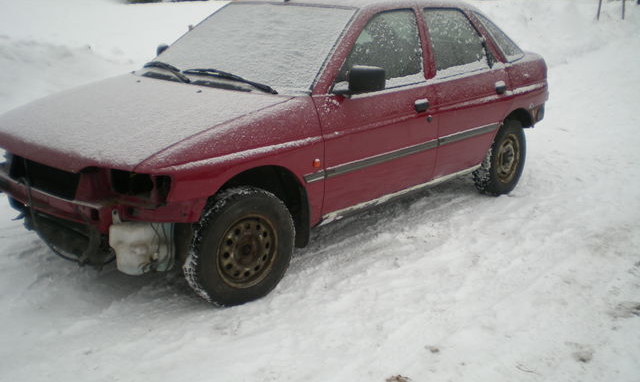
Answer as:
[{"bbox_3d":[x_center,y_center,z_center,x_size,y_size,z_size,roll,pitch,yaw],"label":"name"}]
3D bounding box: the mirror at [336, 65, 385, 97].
[{"bbox_3d":[0.201,-0.546,3.511,0.220,0.135,0.160,14,21,40],"label":"mirror"}]

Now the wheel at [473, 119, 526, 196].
[{"bbox_3d":[1.308,-0.244,5.080,0.180,0.580,0.580,14,21,40],"label":"wheel"}]

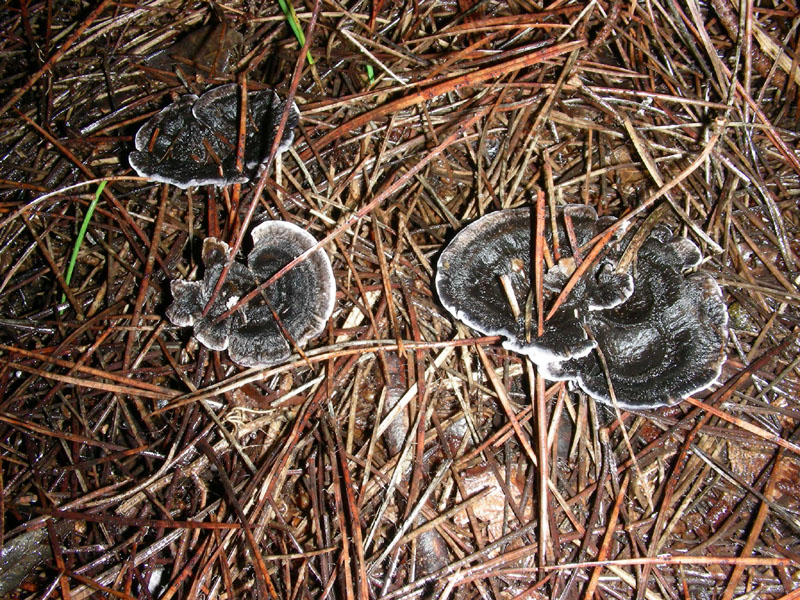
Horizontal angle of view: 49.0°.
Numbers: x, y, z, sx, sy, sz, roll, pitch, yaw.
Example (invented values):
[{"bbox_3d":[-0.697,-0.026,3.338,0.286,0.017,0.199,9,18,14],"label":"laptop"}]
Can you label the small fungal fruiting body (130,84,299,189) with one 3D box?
[{"bbox_3d":[-0.059,-0.050,0.283,0.053,0.014,0.042,-7,55,-5],"label":"small fungal fruiting body"}]

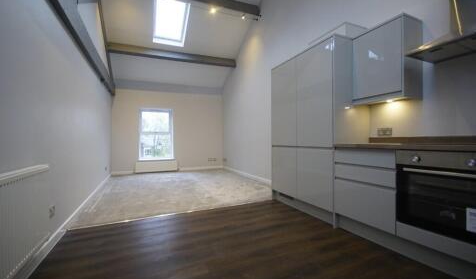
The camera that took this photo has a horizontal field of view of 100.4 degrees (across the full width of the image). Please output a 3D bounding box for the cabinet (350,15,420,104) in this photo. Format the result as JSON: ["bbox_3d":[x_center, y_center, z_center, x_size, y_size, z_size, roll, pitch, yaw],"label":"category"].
[{"bbox_3d":[1.614,-0.795,2.187,0.331,0.802,0.531,0,0,-25],"label":"cabinet"}]

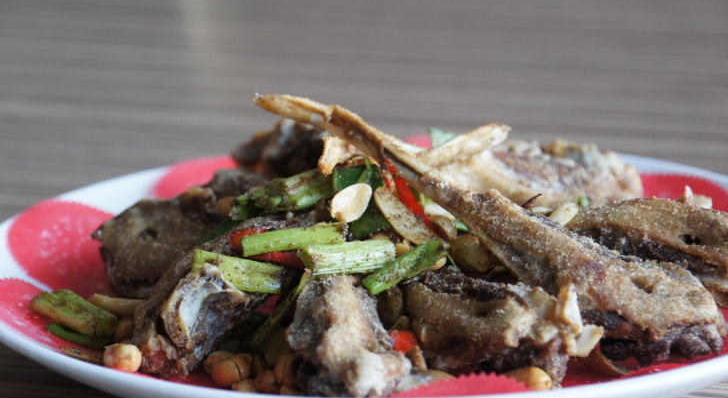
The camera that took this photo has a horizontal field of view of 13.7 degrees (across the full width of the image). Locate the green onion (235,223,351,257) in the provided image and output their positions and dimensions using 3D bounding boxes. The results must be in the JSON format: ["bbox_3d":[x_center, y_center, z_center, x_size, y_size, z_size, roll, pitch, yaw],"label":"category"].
[{"bbox_3d":[-0.022,0.013,0.948,0.034,0.007,0.007,-7,16,-2],"label":"green onion"}]

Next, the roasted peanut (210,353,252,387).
[{"bbox_3d":[-0.039,0.050,0.887,0.013,0.010,0.009,-7,17,-20],"label":"roasted peanut"}]

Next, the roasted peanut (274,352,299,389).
[{"bbox_3d":[-0.022,0.050,0.884,0.009,0.010,0.012,7,17,26],"label":"roasted peanut"}]

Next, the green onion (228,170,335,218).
[{"bbox_3d":[-0.026,-0.001,0.978,0.034,0.009,0.009,-16,19,-14],"label":"green onion"}]

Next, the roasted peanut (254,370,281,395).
[{"bbox_3d":[-0.028,0.053,0.873,0.011,0.009,0.009,-8,17,-24],"label":"roasted peanut"}]

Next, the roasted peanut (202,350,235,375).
[{"bbox_3d":[-0.043,0.049,0.898,0.012,0.008,0.009,-9,17,-25],"label":"roasted peanut"}]

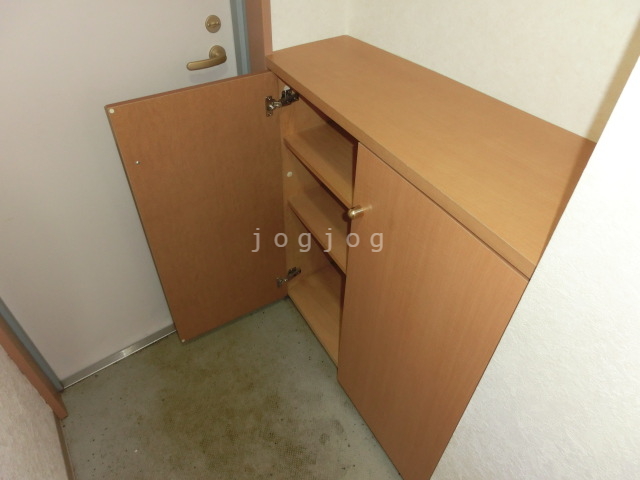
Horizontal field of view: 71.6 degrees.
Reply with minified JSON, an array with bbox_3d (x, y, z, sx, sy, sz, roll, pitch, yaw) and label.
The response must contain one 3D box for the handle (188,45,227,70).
[{"bbox_3d":[-0.304,-0.487,1.201,0.131,0.050,0.058,-27,49,-28],"label":"handle"}]

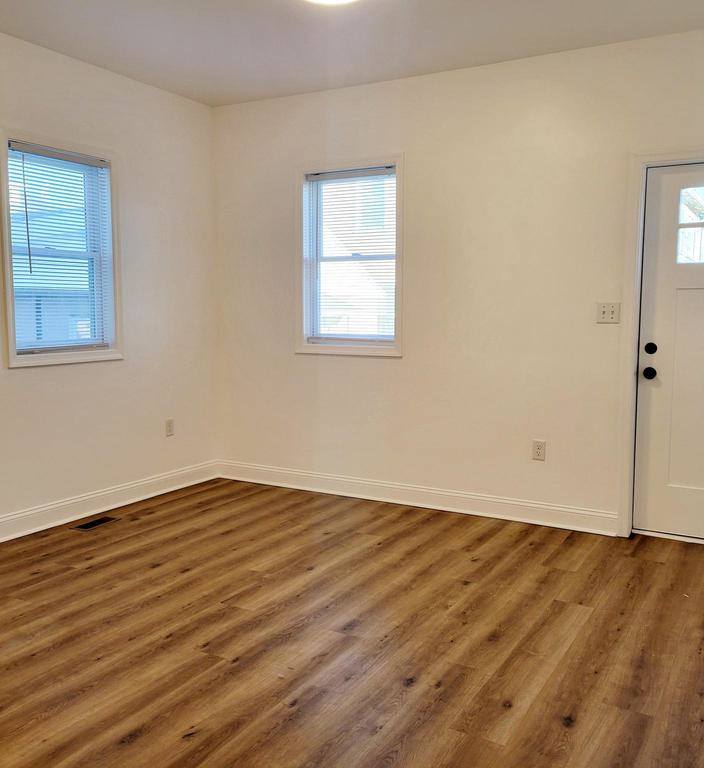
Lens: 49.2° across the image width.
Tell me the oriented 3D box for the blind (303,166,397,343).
[{"bbox_3d":[-0.011,-0.838,5.155,0.700,1.155,0.035,4,7,30],"label":"blind"}]

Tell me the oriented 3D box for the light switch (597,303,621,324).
[{"bbox_3d":[1.444,-0.396,4.334,0.124,0.118,0.014,4,7,30],"label":"light switch"}]

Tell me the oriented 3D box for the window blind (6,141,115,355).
[{"bbox_3d":[-1.703,-0.778,4.538,0.035,1.160,0.700,4,7,30],"label":"window blind"}]

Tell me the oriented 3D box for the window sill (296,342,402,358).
[{"bbox_3d":[-0.025,-0.224,5.207,0.838,0.072,0.060,4,7,30],"label":"window sill"}]

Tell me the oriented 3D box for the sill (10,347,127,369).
[{"bbox_3d":[-1.693,-0.163,4.591,0.060,0.072,0.840,4,7,30],"label":"sill"}]

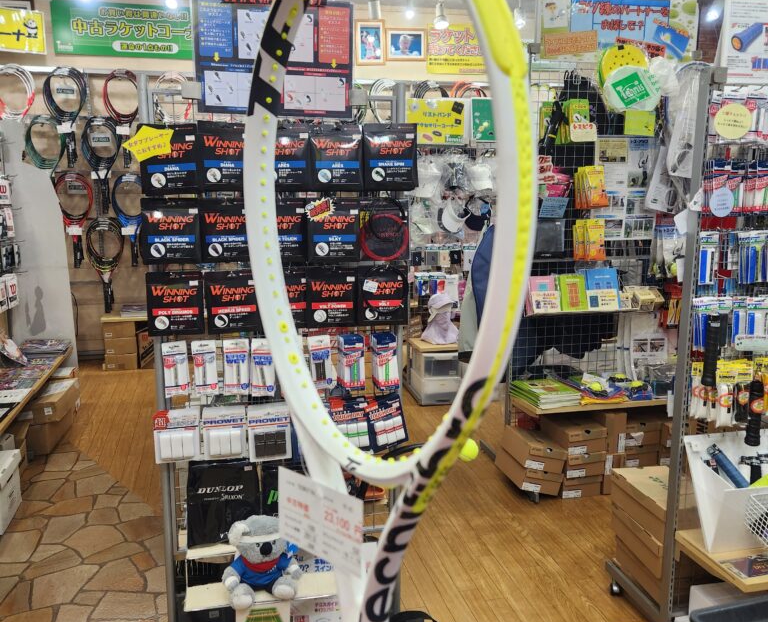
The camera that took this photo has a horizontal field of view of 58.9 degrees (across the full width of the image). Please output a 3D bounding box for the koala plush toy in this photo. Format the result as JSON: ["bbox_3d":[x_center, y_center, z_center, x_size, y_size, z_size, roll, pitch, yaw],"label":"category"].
[{"bbox_3d":[-0.302,0.620,1.690,0.185,0.205,0.155,-2,10,-14],"label":"koala plush toy"}]

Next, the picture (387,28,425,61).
[{"bbox_3d":[0.187,-2.242,5.742,0.350,0.260,0.025,-2,11,-13],"label":"picture"}]

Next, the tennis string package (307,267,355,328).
[{"bbox_3d":[-0.144,-0.041,1.870,0.142,0.164,0.020,-2,10,-12],"label":"tennis string package"}]

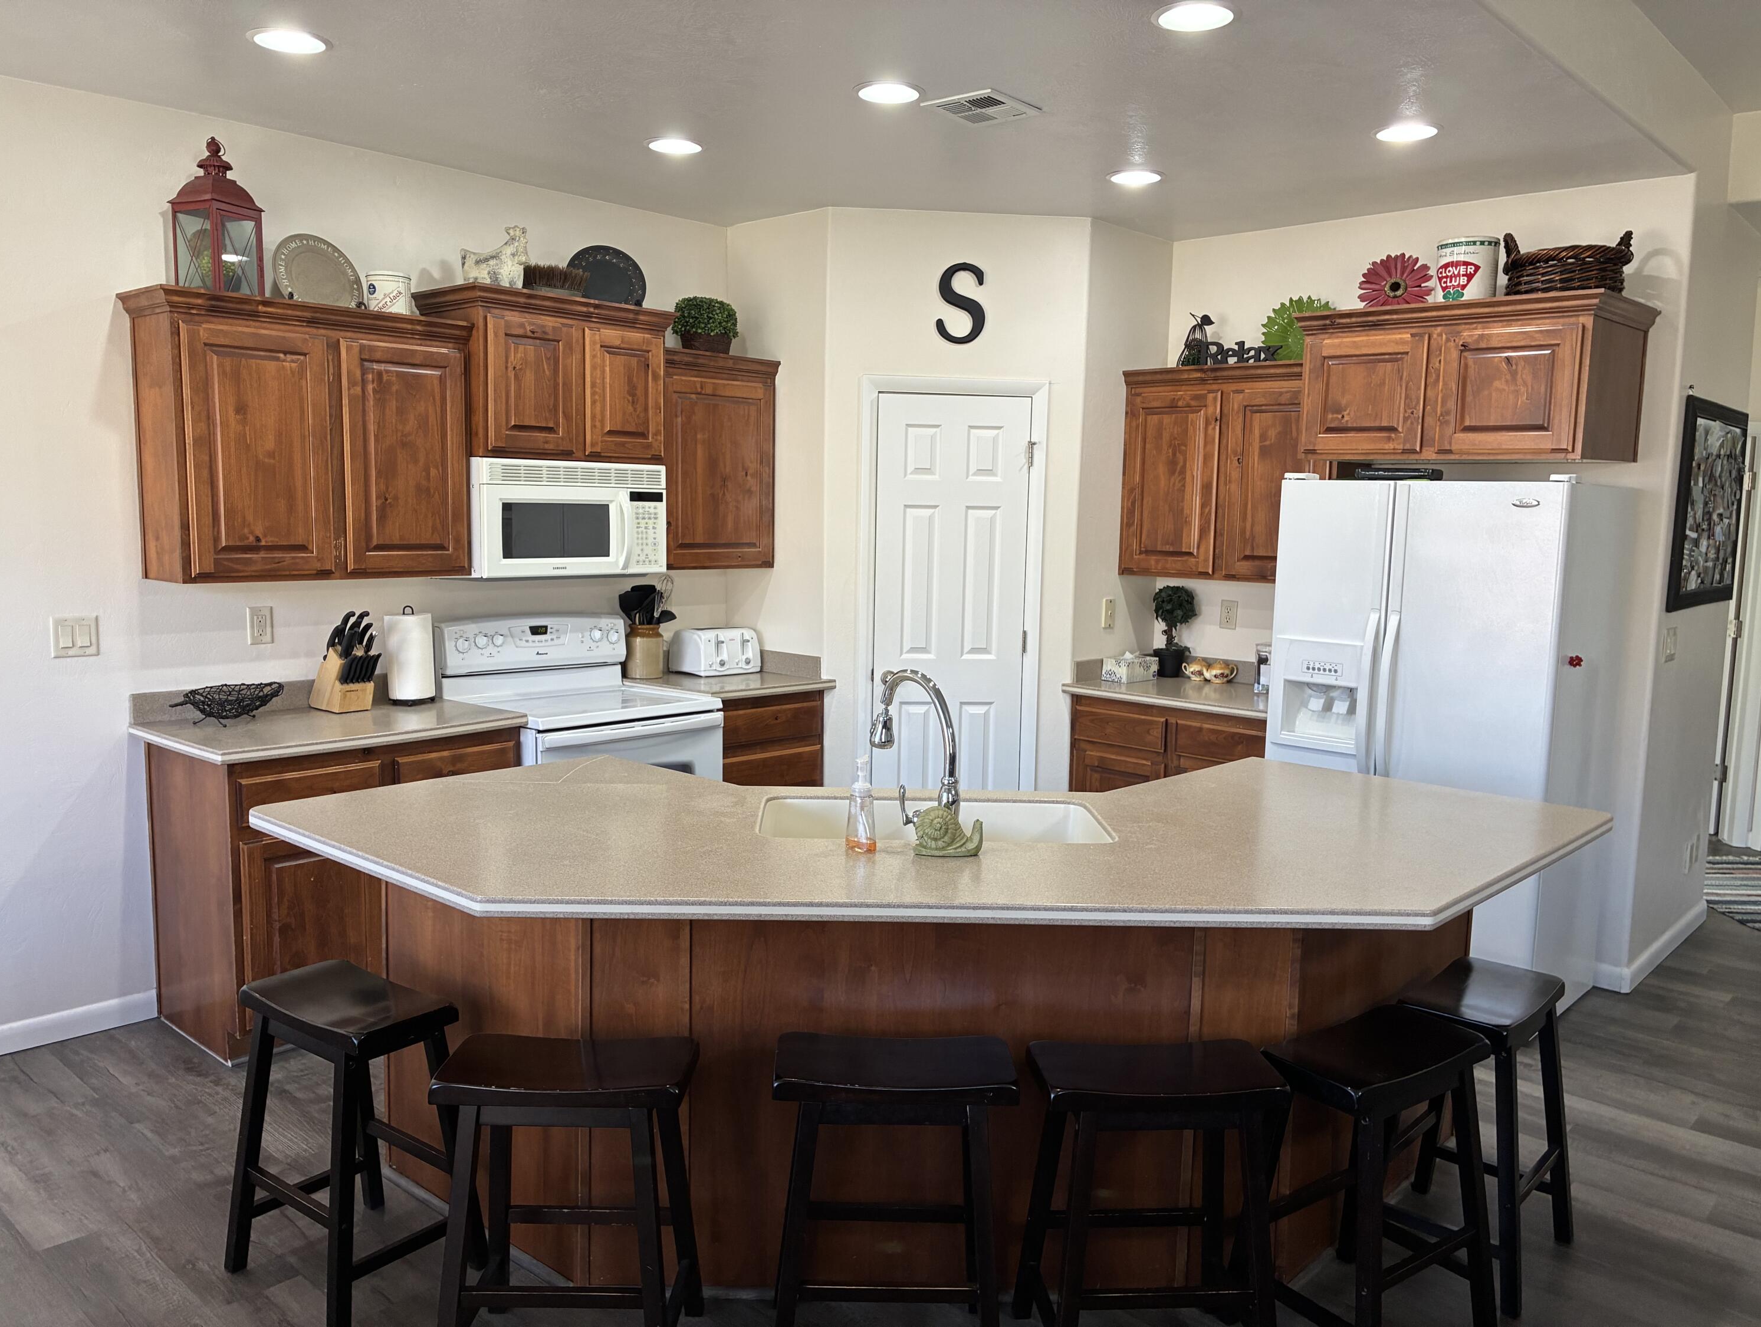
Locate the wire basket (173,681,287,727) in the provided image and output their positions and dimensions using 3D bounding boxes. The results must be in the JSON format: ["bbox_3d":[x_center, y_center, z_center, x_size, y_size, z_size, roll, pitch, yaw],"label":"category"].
[{"bbox_3d":[-1.999,0.130,4.079,0.210,0.100,0.335,7,9,42],"label":"wire basket"}]

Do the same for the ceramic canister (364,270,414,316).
[{"bbox_3d":[-1.587,-1.172,4.294,0.145,0.180,0.145,-1,7,-20],"label":"ceramic canister"}]

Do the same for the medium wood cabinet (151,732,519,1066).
[{"bbox_3d":[-1.701,0.653,4.212,0.610,0.872,0.910,7,9,42],"label":"medium wood cabinet"}]

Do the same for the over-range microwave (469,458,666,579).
[{"bbox_3d":[-1.192,-0.518,4.768,0.412,0.394,0.761,7,9,42],"label":"over-range microwave"}]

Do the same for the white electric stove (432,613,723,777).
[{"bbox_3d":[-1.077,0.446,4.772,0.715,1.200,0.760,7,9,42],"label":"white electric stove"}]

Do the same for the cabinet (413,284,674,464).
[{"bbox_3d":[-1.172,-0.990,4.718,0.413,0.553,0.821,8,9,42],"label":"cabinet"}]

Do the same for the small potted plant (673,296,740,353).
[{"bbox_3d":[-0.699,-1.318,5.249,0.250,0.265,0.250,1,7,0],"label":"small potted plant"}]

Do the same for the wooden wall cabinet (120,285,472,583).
[{"bbox_3d":[-1.782,-0.680,4.152,0.342,0.825,0.950,8,9,42],"label":"wooden wall cabinet"}]

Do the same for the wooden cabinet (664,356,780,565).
[{"bbox_3d":[-0.745,-0.792,5.284,0.338,0.829,0.640,7,9,42],"label":"wooden cabinet"}]

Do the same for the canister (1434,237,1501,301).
[{"bbox_3d":[1.935,-1.271,4.400,0.211,0.254,0.211,8,9,42],"label":"canister"}]

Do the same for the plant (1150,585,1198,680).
[{"bbox_3d":[1.248,-0.135,5.625,0.185,0.395,0.185,7,9,42],"label":"plant"}]

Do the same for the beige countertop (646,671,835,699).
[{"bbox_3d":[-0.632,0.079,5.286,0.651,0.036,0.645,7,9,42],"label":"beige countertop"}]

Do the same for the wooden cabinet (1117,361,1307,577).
[{"bbox_3d":[1.430,-0.746,5.265,0.917,0.825,0.342,8,9,42],"label":"wooden cabinet"}]

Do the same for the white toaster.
[{"bbox_3d":[-0.677,-0.059,5.482,0.285,0.185,0.245,-5,9,-41],"label":"white toaster"}]

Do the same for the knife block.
[{"bbox_3d":[-1.760,0.040,4.359,0.193,0.218,0.120,8,9,42],"label":"knife block"}]

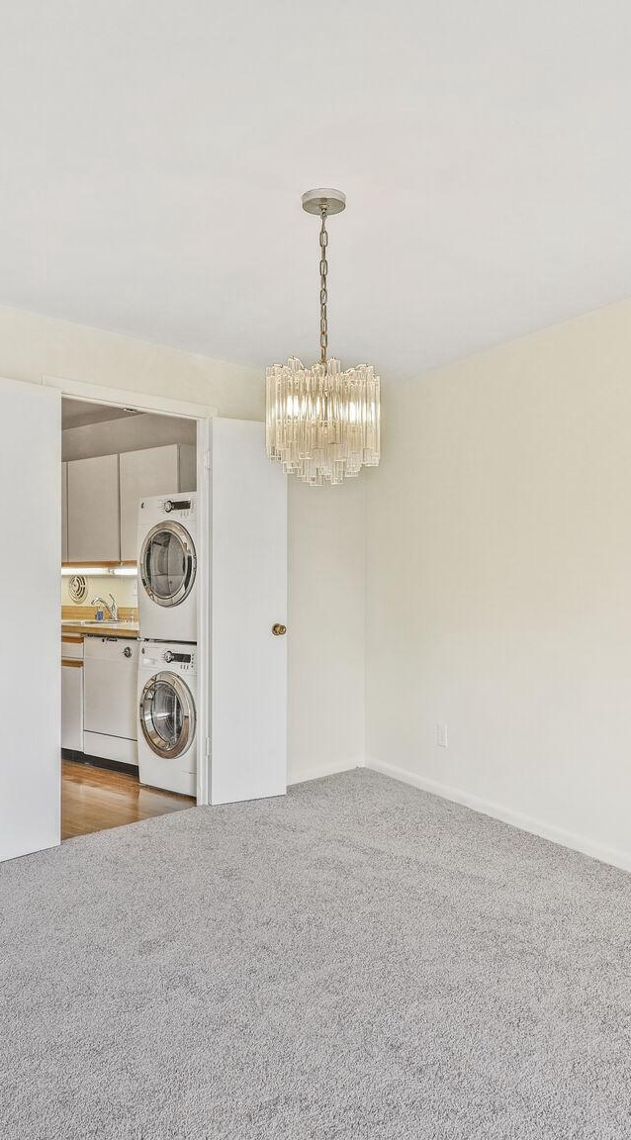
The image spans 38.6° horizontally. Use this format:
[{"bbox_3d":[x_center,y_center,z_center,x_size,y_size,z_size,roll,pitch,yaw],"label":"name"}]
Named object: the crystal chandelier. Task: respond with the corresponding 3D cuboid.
[{"bbox_3d":[0.023,-0.683,2.700,0.340,0.865,0.340,0,0,0],"label":"crystal chandelier"}]

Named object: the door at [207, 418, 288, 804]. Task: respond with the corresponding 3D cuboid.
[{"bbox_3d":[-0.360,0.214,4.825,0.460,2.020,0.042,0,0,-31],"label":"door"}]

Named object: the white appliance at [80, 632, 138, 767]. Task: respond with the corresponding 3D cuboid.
[{"bbox_3d":[-1.040,0.810,5.690,0.600,0.800,0.600,0,0,42],"label":"white appliance"}]

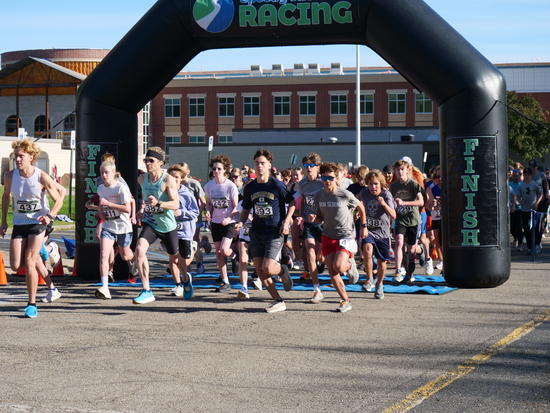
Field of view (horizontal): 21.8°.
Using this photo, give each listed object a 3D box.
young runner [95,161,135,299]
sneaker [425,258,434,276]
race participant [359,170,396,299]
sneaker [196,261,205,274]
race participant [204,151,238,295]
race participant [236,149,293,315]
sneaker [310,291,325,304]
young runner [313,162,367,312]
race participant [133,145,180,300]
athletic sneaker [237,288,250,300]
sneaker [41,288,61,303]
[{"bbox_3d":[-1.871,0.267,16.815,0.480,1.604,0.850,1,1,28],"label":"young runner"},{"bbox_3d":[2.259,0.885,20.916,0.100,0.130,0.280,0,31,10],"label":"sneaker"},{"bbox_3d":[1.209,0.318,16.864,0.460,1.500,0.680,0,1,14],"label":"race participant"},{"bbox_3d":[-1.095,0.908,21.116,0.100,0.120,0.270,0,21,12],"label":"sneaker"},{"bbox_3d":[-0.668,0.198,17.842,0.460,1.706,0.720,0,1,22],"label":"race participant"},{"bbox_3d":[-0.100,0.243,15.087,0.580,1.715,0.820,0,1,18],"label":"race participant"},{"bbox_3d":[0.478,1.019,16.105,0.100,0.125,0.280,1,13,27],"label":"sneaker"},{"bbox_3d":[0.670,0.314,15.088,0.560,1.573,0.780,0,1,16],"label":"young runner"},{"bbox_3d":[-1.298,0.201,16.199,0.540,1.759,1.000,1,1,33],"label":"race participant"},{"bbox_3d":[-0.371,1.009,16.686,0.095,0.115,0.260,0,-4,22],"label":"athletic sneaker"},{"bbox_3d":[-2.535,1.009,16.224,0.100,0.125,0.280,1,13,40],"label":"sneaker"}]

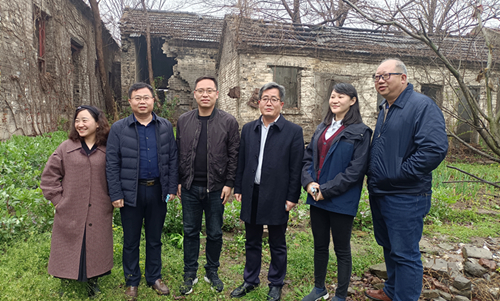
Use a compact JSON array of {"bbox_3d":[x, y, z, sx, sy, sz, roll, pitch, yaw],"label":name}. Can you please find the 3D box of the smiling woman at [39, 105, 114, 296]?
[{"bbox_3d":[-1.436,0.425,3.042,0.570,1.590,0.360,-3,4,-27],"label":"smiling woman"}]

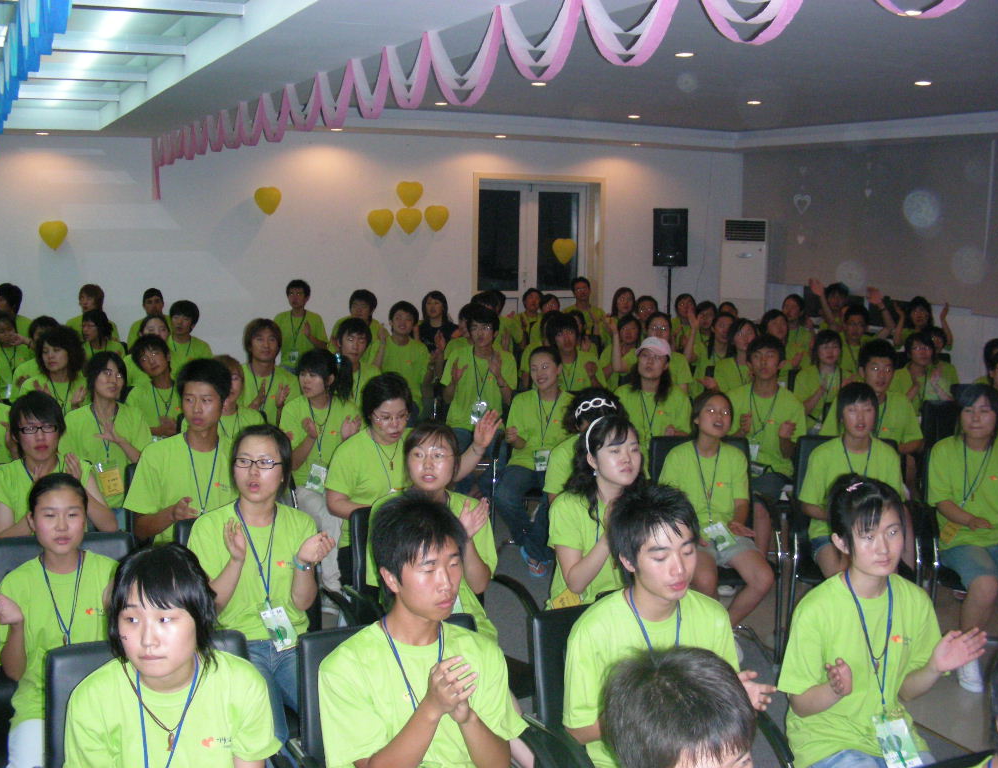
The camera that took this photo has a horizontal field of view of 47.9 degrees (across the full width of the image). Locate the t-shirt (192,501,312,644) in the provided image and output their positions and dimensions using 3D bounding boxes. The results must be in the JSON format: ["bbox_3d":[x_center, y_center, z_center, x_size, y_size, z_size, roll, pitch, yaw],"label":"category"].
[{"bbox_3d":[-0.760,0.571,3.480,0.400,0.430,0.260,-1,9,-18],"label":"t-shirt"}]

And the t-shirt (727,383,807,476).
[{"bbox_3d":[1.399,0.264,5.992,0.470,0.550,0.280,1,9,0],"label":"t-shirt"}]

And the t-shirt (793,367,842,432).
[{"bbox_3d":[1.992,0.107,6.900,0.420,0.480,0.270,1,9,-5],"label":"t-shirt"}]

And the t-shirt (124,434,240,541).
[{"bbox_3d":[-1.116,0.448,4.193,0.500,0.560,0.290,-1,9,-15],"label":"t-shirt"}]

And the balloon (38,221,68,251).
[{"bbox_3d":[-3.838,-1.279,9.684,0.250,0.260,0.170,-2,9,-23],"label":"balloon"}]

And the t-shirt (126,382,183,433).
[{"bbox_3d":[-1.733,0.219,5.736,0.410,0.480,0.250,-2,9,-17],"label":"t-shirt"}]

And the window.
[{"bbox_3d":[0.414,-1.561,12.400,1.460,1.420,0.150,-3,10,-25],"label":"window"}]

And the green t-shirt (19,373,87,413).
[{"bbox_3d":[-2.283,0.126,5.800,0.420,0.480,0.270,-2,9,-22],"label":"green t-shirt"}]

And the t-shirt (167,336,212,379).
[{"bbox_3d":[-1.956,-0.054,7.037,0.410,0.490,0.240,-1,9,-14],"label":"t-shirt"}]

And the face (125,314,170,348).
[{"bbox_3d":[-2.115,-0.322,6.900,0.160,0.210,0.170,-2,9,-20],"label":"face"}]

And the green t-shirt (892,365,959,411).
[{"bbox_3d":[2.656,0.115,7.000,0.430,0.480,0.270,1,9,-2],"label":"green t-shirt"}]

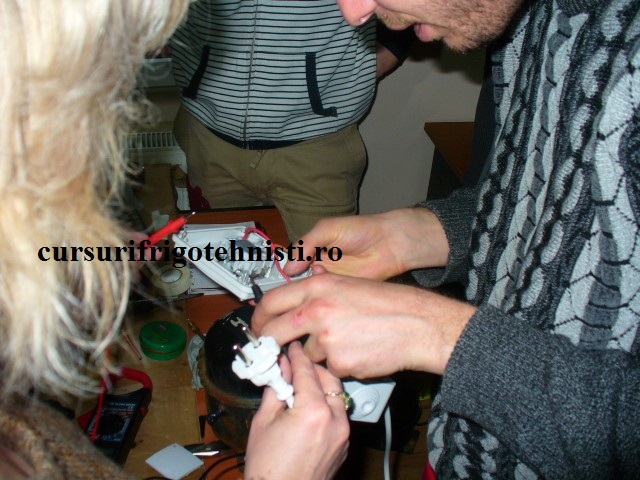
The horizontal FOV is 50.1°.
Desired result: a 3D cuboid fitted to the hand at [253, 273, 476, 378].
[{"bbox_3d":[0.039,0.076,0.595,0.183,0.065,0.090,4,65,10],"label":"hand"}]

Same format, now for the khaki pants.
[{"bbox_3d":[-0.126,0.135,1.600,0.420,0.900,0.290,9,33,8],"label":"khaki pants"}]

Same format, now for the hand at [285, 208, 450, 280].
[{"bbox_3d":[0.048,0.009,0.705,0.180,0.080,0.080,-13,33,3],"label":"hand"}]

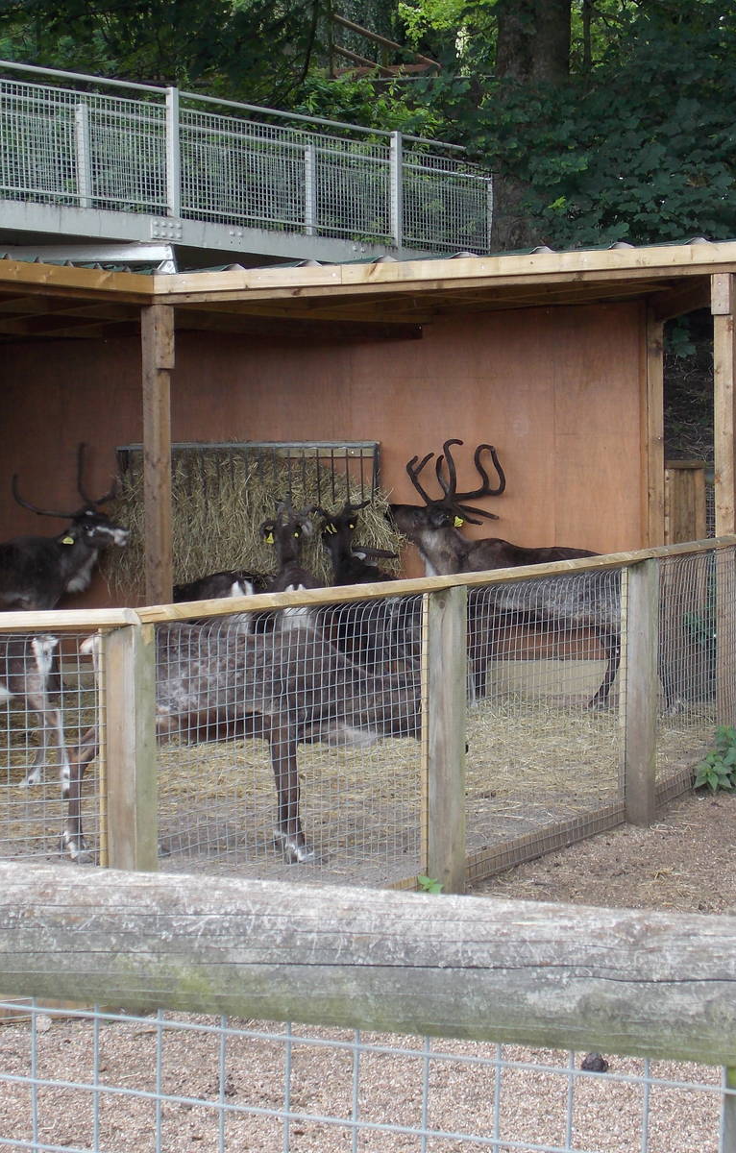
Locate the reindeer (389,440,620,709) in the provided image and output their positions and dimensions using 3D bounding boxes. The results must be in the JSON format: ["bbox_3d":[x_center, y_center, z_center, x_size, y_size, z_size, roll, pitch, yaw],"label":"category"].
[{"bbox_3d":[0.920,0.000,11.900,1.700,1.570,0.600,0,4,12],"label":"reindeer"}]

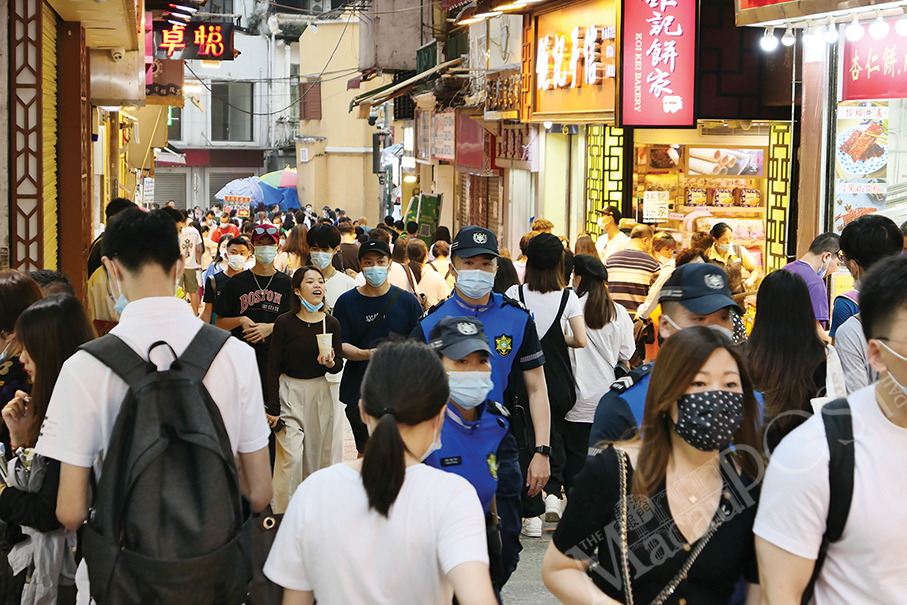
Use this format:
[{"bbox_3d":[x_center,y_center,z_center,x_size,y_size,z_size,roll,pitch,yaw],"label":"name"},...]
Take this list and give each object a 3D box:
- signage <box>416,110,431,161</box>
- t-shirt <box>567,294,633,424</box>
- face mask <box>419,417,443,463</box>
[{"bbox_3d":[-0.513,-2.854,31.000,0.060,0.810,1.900,0,5,-7],"label":"signage"},{"bbox_3d":[0.832,0.321,10.200,0.430,0.700,0.290,0,5,-11],"label":"t-shirt"},{"bbox_3d":[-0.068,0.266,3.600,0.140,0.110,0.085,2,6,19],"label":"face mask"}]

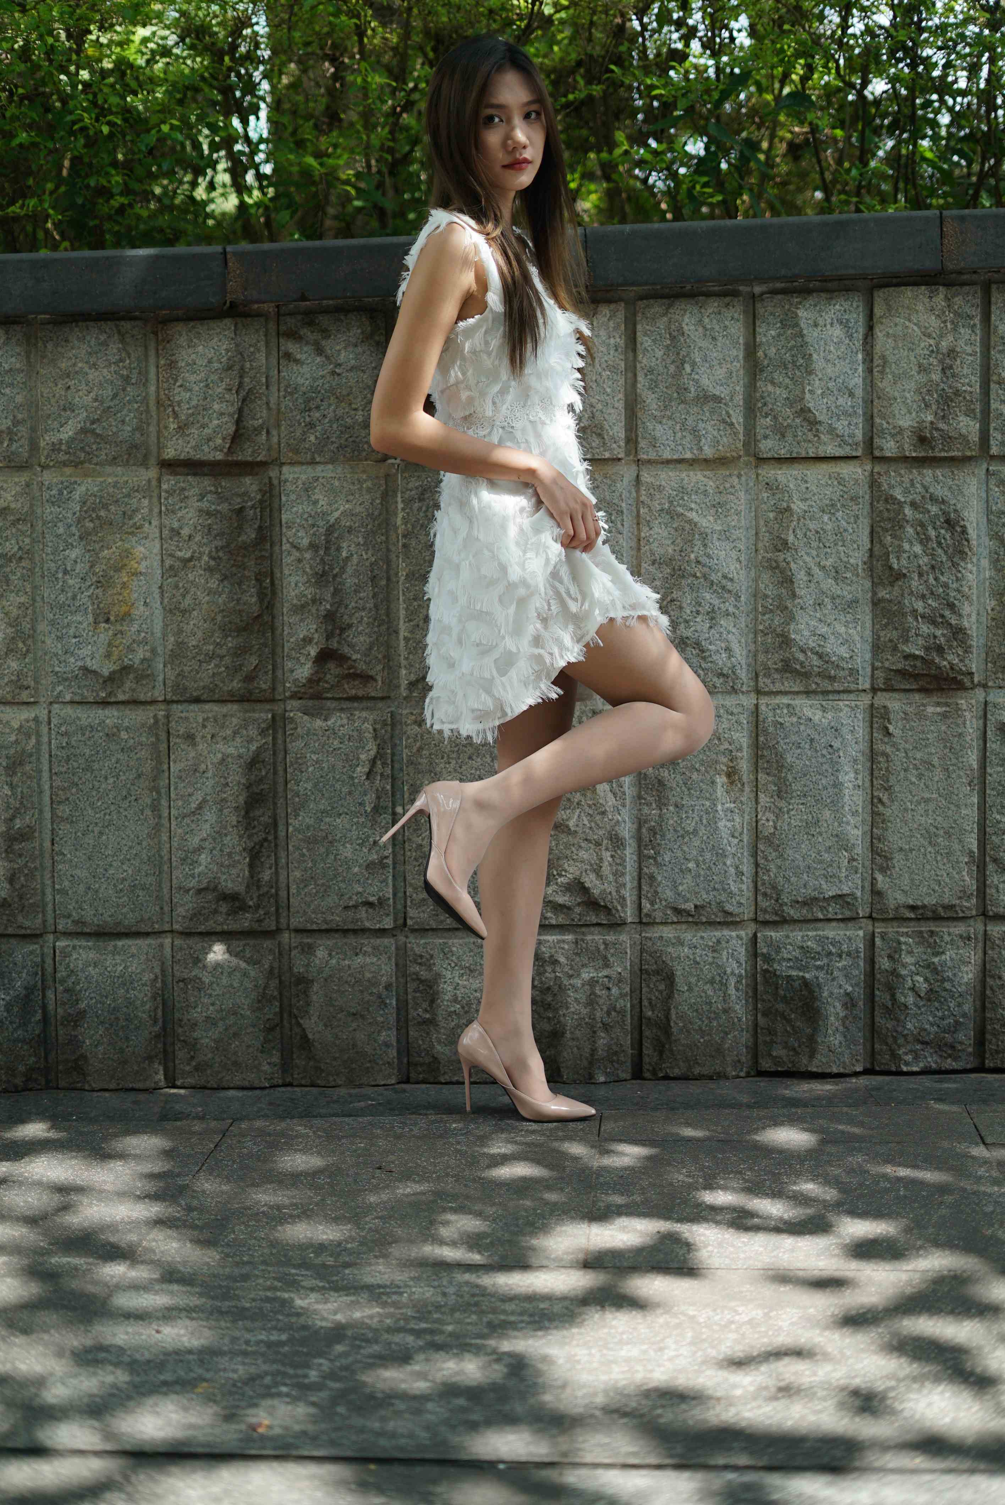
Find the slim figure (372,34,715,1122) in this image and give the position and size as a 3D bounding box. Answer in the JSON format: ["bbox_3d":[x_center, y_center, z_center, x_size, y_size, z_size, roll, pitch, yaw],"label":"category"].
[{"bbox_3d":[0.066,-0.276,3.350,0.530,1.740,0.430,1,5,22],"label":"slim figure"}]

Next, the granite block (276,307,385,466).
[{"bbox_3d":[-0.295,-0.631,3.634,0.187,0.265,0.100,-1,4,-2],"label":"granite block"}]

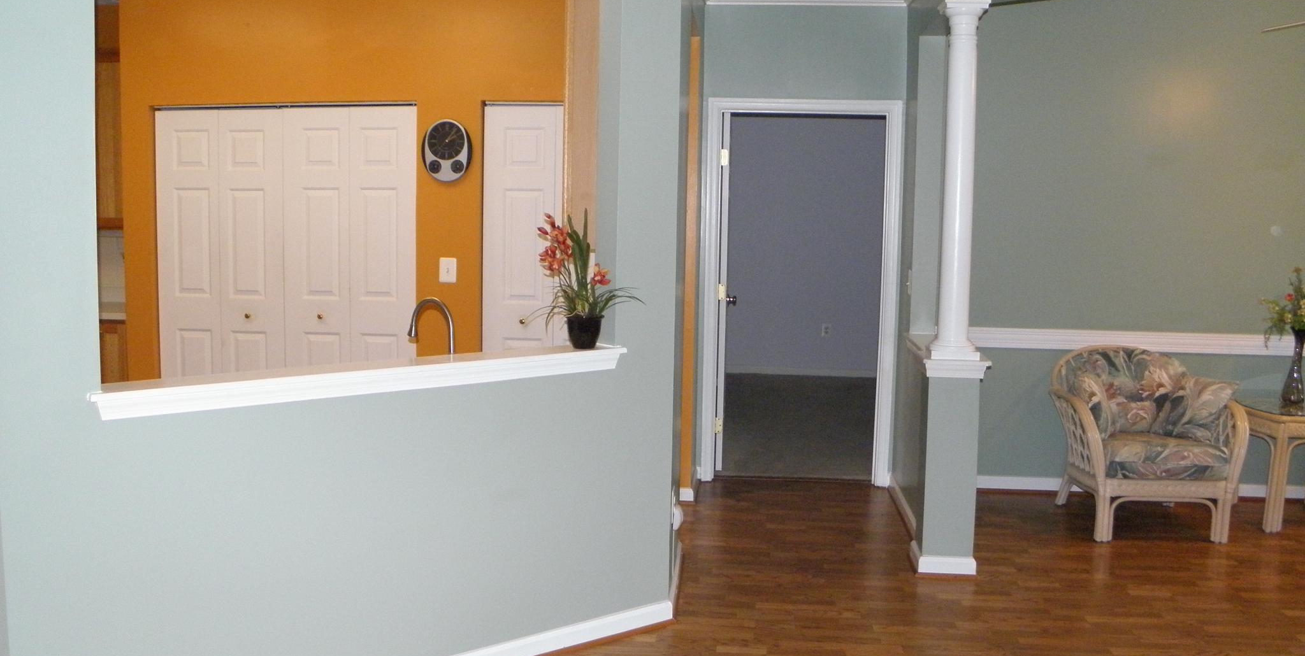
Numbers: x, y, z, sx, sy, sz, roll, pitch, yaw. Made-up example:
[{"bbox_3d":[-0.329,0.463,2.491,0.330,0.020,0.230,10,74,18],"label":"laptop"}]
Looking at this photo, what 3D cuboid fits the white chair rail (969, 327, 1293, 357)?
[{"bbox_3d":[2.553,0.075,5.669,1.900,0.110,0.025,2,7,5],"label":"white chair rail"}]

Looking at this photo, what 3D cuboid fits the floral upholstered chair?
[{"bbox_3d":[2.418,0.550,5.255,0.790,0.860,0.760,1,7,1],"label":"floral upholstered chair"}]

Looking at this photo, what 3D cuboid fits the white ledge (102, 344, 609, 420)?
[{"bbox_3d":[-0.804,0.148,3.217,1.660,0.080,0.178,-4,9,-36],"label":"white ledge"}]

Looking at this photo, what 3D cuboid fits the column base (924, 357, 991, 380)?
[{"bbox_3d":[1.273,0.159,4.488,0.279,0.079,0.272,1,6,5],"label":"column base"}]

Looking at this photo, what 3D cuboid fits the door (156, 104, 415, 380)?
[{"bbox_3d":[-1.968,-0.156,5.655,1.463,2.029,0.045,1,6,5],"label":"door"}]

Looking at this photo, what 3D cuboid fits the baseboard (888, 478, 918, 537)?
[{"bbox_3d":[1.272,0.906,5.351,0.020,0.085,1.140,1,6,5],"label":"baseboard"}]

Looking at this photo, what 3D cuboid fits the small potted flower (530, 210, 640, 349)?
[{"bbox_3d":[-0.233,-0.172,3.637,0.375,0.475,0.300,1,6,5],"label":"small potted flower"}]

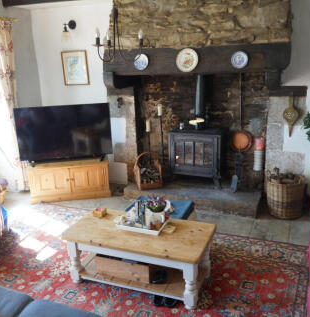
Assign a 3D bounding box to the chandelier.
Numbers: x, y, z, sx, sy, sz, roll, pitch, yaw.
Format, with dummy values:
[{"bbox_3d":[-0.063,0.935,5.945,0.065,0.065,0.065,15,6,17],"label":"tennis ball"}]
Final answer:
[{"bbox_3d":[-0.299,-1.060,3.050,0.420,0.460,0.420,-2,15,0],"label":"chandelier"}]

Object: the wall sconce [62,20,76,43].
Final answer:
[{"bbox_3d":[-1.132,-1.677,4.699,0.120,0.275,0.190,4,16,22],"label":"wall sconce"}]

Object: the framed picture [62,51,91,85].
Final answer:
[{"bbox_3d":[-1.087,-1.238,4.910,0.399,0.450,0.025,4,16,22],"label":"framed picture"}]

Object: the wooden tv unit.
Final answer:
[{"bbox_3d":[-1.110,0.257,4.766,1.040,0.472,0.467,-4,15,-7],"label":"wooden tv unit"}]

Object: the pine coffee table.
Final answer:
[{"bbox_3d":[-0.111,0.771,2.835,1.076,0.405,0.567,4,16,21],"label":"pine coffee table"}]

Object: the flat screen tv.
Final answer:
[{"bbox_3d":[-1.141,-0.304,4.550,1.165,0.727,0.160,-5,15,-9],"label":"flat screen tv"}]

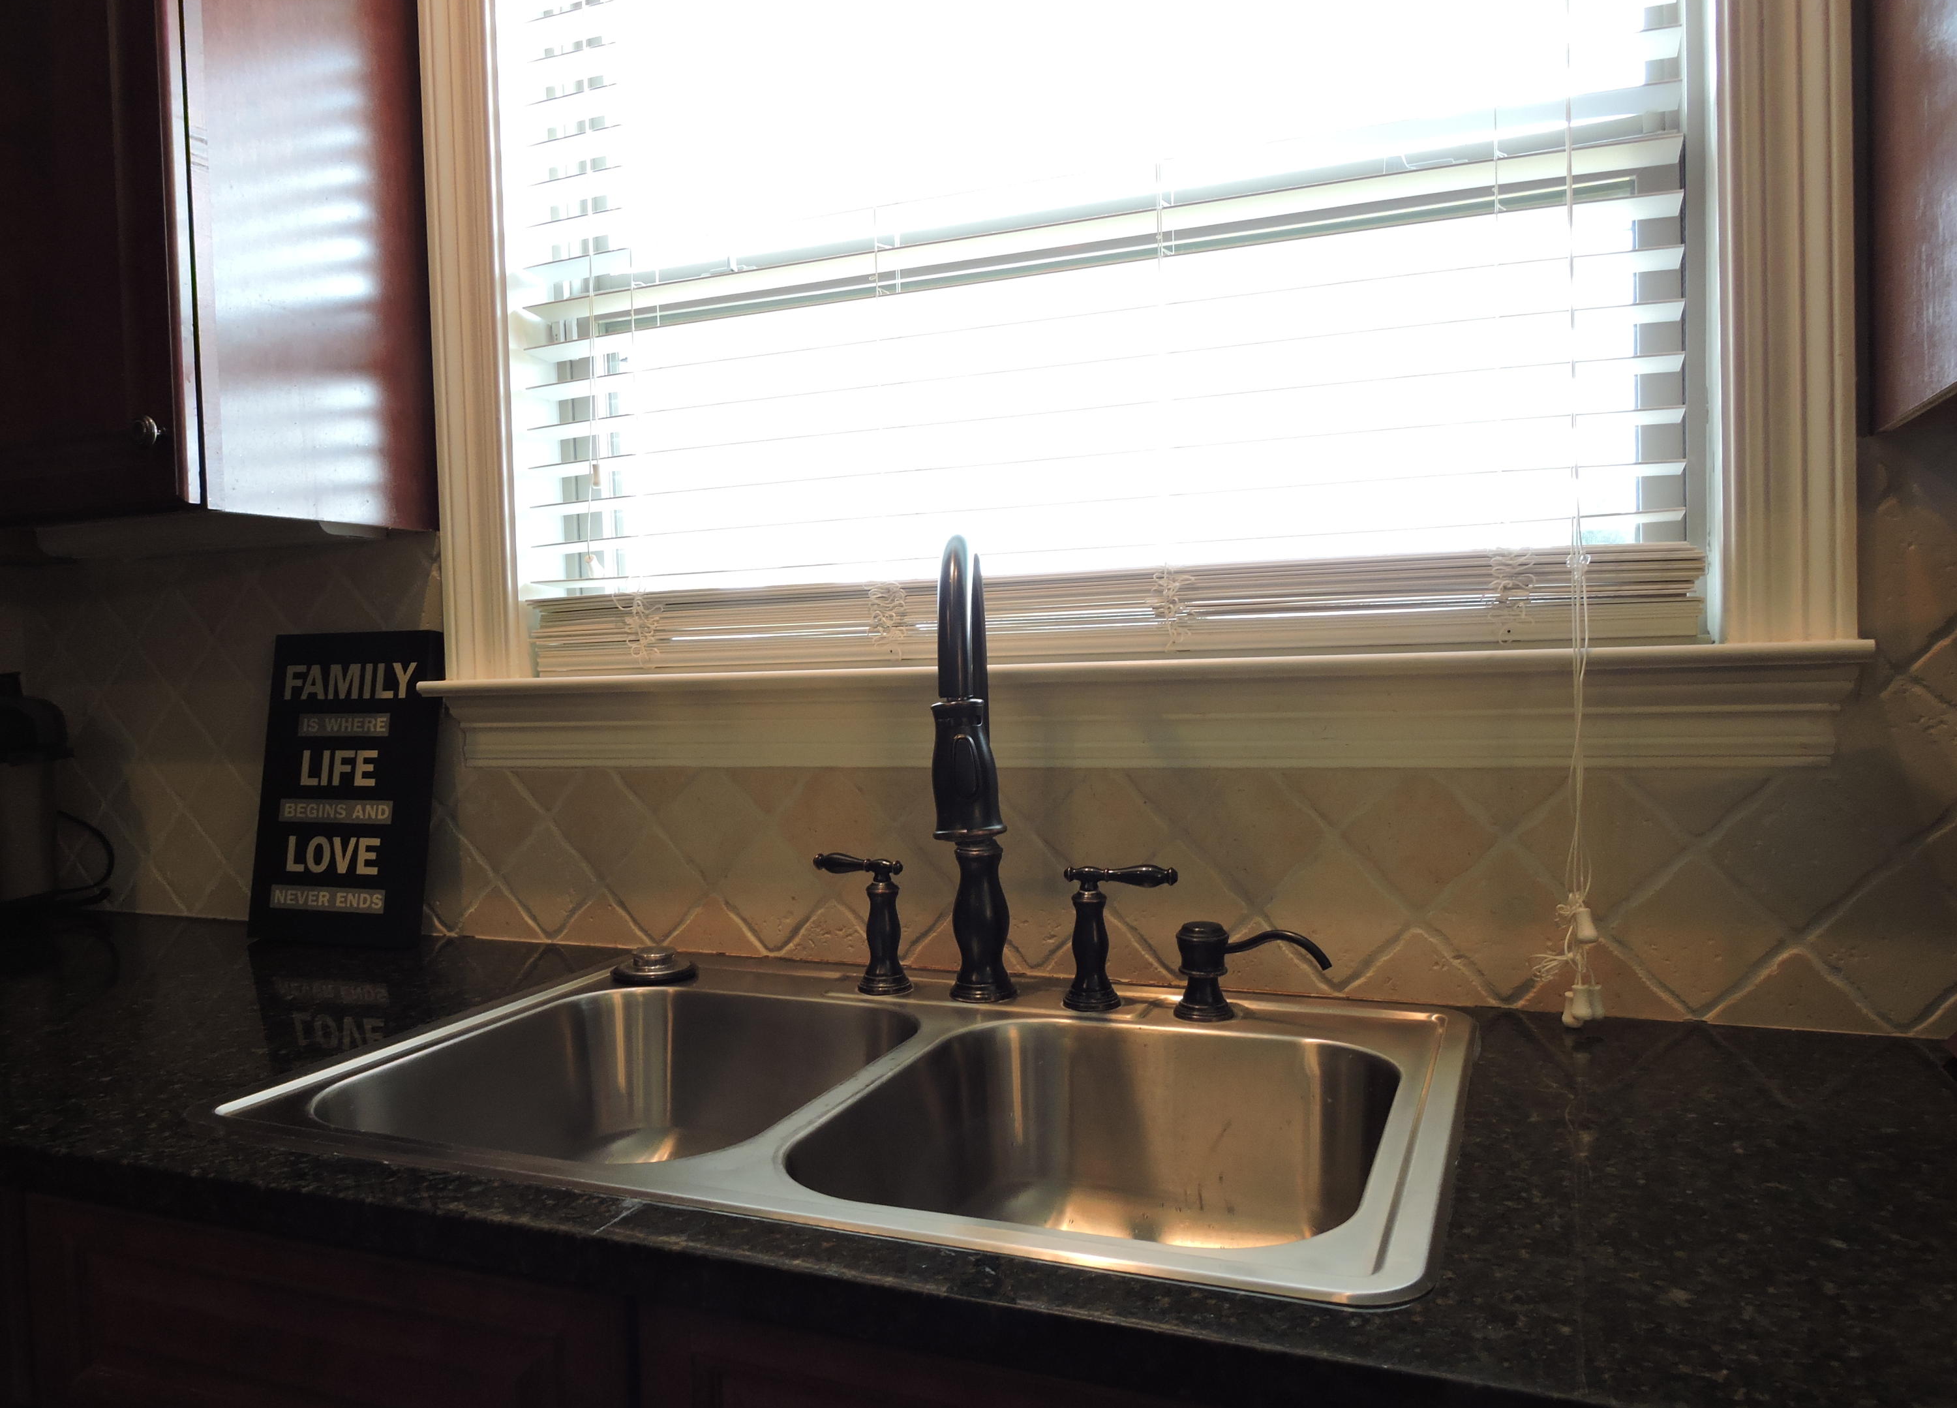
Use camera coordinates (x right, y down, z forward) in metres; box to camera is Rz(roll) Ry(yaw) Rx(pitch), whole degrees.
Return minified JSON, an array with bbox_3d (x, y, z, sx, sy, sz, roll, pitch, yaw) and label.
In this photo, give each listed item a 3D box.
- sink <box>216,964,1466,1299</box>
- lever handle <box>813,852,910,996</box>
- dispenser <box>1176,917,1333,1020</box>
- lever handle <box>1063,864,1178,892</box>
[{"bbox_3d":[-0.068,0.364,1.032,0.832,0.195,0.562,-1,2,23],"label":"sink"},{"bbox_3d":[-0.111,0.203,1.275,0.107,0.122,0.054,-1,2,33],"label":"lever handle"},{"bbox_3d":[0.223,0.221,1.120,0.132,0.074,0.053,-1,2,28],"label":"dispenser"},{"bbox_3d":[0.124,0.149,1.165,0.102,0.023,0.021,-1,2,20],"label":"lever handle"}]

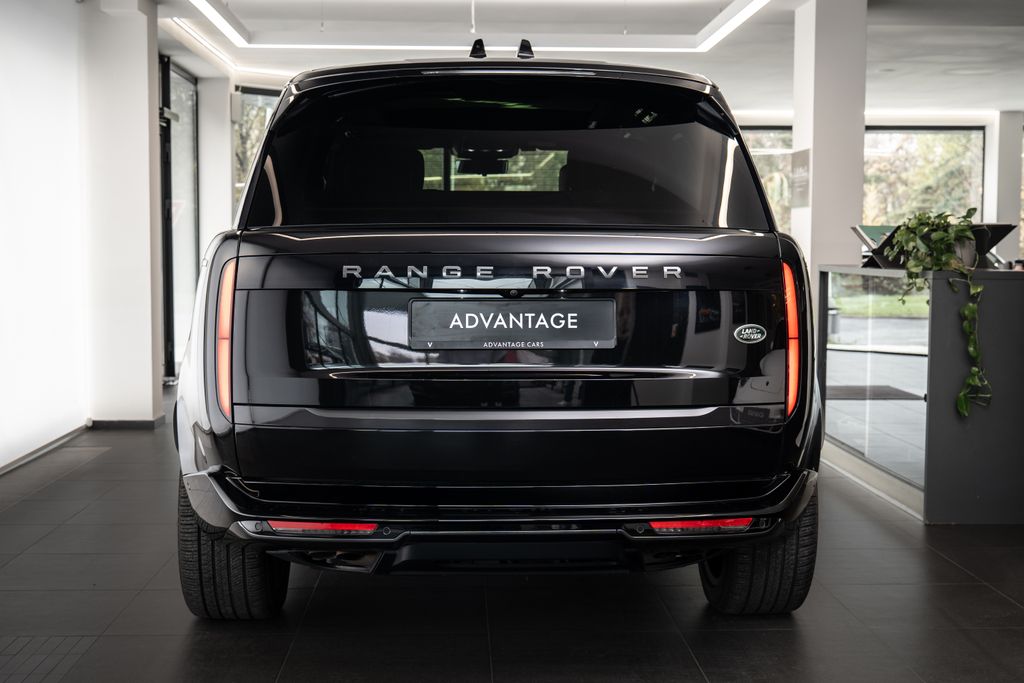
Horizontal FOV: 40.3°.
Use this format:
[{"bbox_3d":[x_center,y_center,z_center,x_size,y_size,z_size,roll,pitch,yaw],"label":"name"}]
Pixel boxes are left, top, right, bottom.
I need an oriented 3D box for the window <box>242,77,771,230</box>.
[{"bbox_3d":[-0.009,-0.497,3.759,1.404,0.471,0.140,0,-23,-2],"label":"window"}]

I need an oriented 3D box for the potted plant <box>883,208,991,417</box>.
[{"bbox_3d":[1.924,-0.138,6.305,0.470,0.925,0.380,0,4,-2],"label":"potted plant"}]

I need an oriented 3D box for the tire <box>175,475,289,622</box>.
[{"bbox_3d":[-0.903,0.504,4.635,0.282,0.800,0.805,0,4,-2],"label":"tire"}]

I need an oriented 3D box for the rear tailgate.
[{"bbox_3d":[0.003,0.038,3.629,1.436,0.658,0.180,0,4,-2],"label":"rear tailgate"}]

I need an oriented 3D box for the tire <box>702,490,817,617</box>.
[{"bbox_3d":[0.804,0.504,4.696,0.282,0.800,0.805,0,4,-2],"label":"tire"}]

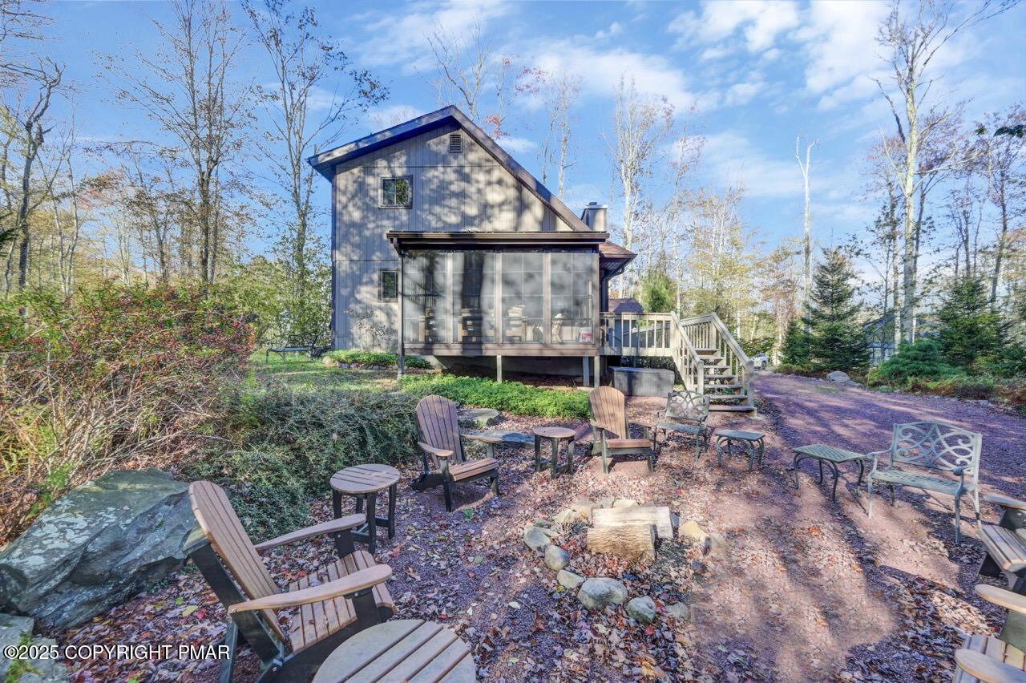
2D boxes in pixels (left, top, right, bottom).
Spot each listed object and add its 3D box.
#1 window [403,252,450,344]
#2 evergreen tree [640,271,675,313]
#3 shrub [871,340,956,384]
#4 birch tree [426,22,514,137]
[{"bbox_3d":[-1.986,-1.002,9.150,1.040,2.100,0.080,0,0,0],"label":"window"},{"bbox_3d":[8.700,-1.200,24.000,2.300,6.000,2.300,0,0,20],"label":"evergreen tree"},{"bbox_3d":[15.500,0.880,15.500,2.600,1.800,2.600,0,0,45],"label":"shrub"},{"bbox_3d":[-2.530,-8.700,23.500,5.000,20.300,4.700,0,0,0],"label":"birch tree"}]

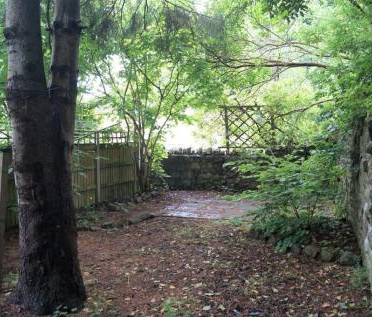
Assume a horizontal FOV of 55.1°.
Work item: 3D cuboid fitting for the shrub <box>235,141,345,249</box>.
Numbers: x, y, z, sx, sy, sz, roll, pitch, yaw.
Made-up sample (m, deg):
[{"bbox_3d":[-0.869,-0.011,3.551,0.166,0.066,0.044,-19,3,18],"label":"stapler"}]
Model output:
[{"bbox_3d":[1.820,0.570,6.200,1.750,1.650,1.600,1,2,16],"label":"shrub"}]

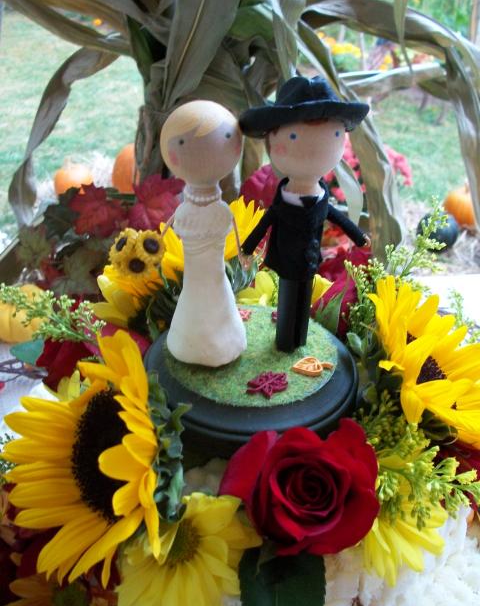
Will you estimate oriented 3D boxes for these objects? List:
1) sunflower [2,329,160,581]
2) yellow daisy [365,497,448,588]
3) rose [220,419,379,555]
[{"bbox_3d":[-0.073,0.072,0.298,0.042,0.113,0.108,7,23,-37],"label":"sunflower"},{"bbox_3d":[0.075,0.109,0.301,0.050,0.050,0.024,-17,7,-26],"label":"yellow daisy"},{"bbox_3d":[0.025,0.078,0.276,0.064,0.055,0.048,-4,-8,-8],"label":"rose"}]

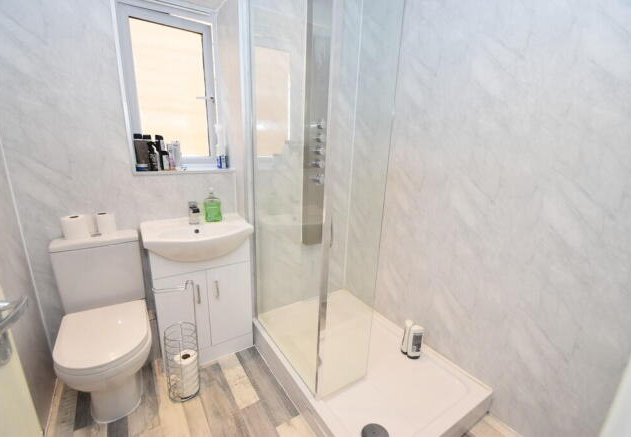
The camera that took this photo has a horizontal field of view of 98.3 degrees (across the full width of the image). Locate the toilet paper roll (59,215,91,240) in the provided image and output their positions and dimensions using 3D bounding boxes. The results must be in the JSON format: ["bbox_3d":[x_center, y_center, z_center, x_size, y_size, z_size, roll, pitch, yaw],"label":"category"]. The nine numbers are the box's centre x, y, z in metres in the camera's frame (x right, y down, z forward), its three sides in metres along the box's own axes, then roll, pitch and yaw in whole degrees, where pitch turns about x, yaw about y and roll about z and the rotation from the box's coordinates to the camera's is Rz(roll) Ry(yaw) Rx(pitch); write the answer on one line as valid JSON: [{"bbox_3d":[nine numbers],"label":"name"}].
[{"bbox_3d":[-1.299,0.052,1.472,0.106,0.103,0.106,-7,17,-33],"label":"toilet paper roll"}]

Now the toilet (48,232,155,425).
[{"bbox_3d":[-1.064,0.544,1.392,0.361,0.796,0.679,-7,17,-33],"label":"toilet"}]

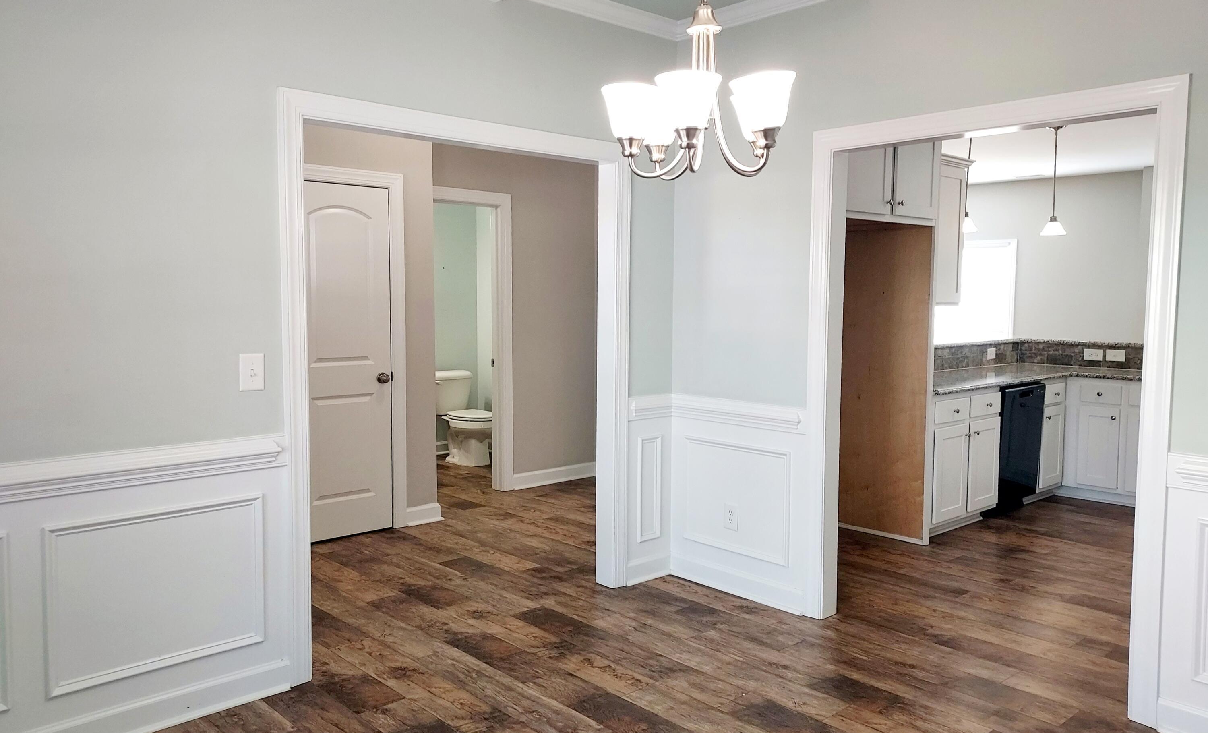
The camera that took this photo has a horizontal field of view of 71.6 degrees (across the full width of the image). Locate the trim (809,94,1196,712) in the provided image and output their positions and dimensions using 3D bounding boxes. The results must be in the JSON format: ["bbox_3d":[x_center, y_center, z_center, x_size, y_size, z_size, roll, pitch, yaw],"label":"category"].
[{"bbox_3d":[1.388,0.099,3.195,0.121,2.095,1.352,-4,6,-42],"label":"trim"}]

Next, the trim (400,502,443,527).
[{"bbox_3d":[-1.128,0.920,5.259,0.254,0.120,0.025,-4,6,-42],"label":"trim"}]

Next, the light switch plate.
[{"bbox_3d":[-1.195,0.021,2.850,0.081,0.125,0.014,-4,6,-42],"label":"light switch plate"}]

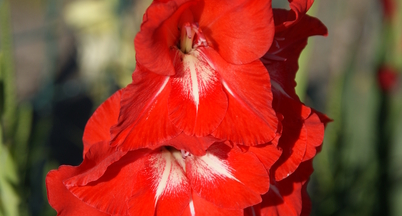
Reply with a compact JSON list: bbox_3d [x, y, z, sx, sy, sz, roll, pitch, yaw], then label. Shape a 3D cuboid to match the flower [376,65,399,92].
[{"bbox_3d":[0.161,-0.025,2.600,0.019,0.025,0.020,1,11,6],"label":"flower"}]

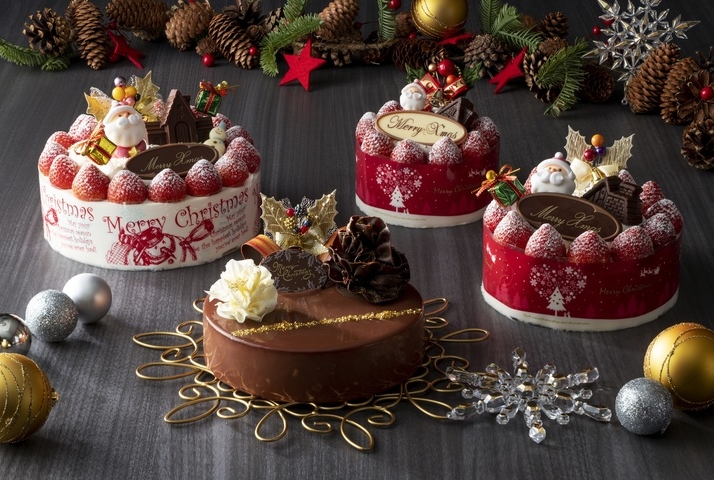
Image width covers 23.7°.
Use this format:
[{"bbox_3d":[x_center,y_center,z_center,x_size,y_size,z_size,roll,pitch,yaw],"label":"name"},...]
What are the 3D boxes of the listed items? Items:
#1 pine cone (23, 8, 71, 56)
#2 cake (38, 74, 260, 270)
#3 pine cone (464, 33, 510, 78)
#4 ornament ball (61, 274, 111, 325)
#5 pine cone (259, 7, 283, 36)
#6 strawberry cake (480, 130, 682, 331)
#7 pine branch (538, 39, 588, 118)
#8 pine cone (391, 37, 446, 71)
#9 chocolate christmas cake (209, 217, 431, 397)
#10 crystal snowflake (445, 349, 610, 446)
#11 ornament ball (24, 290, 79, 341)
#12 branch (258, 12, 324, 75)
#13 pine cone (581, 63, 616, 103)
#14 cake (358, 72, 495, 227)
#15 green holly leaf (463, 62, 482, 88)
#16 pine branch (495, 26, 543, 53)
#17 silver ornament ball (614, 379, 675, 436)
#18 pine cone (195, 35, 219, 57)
[{"bbox_3d":[-0.323,-0.217,1.775,0.048,0.045,0.048,-1,26,0],"label":"pine cone"},{"bbox_3d":[-0.173,-0.071,1.395,0.183,0.123,0.183,-7,27,-13],"label":"cake"},{"bbox_3d":[0.142,-0.203,1.868,0.051,0.046,0.050,0,23,0],"label":"pine cone"},{"bbox_3d":[-0.200,0.043,1.260,0.037,0.037,0.037,-1,26,0],"label":"ornament ball"},{"bbox_3d":[-0.095,-0.254,1.977,0.040,0.037,0.038,0,23,0],"label":"pine cone"},{"bbox_3d":[0.175,-0.017,1.324,0.155,0.122,0.155,1,23,4],"label":"strawberry cake"},{"bbox_3d":[0.200,-0.158,1.649,0.050,0.043,0.064,-1,26,0],"label":"pine branch"},{"bbox_3d":[0.068,-0.208,1.891,0.060,0.038,0.040,0,23,0],"label":"pine cone"},{"bbox_3d":[-0.031,0.037,1.216,0.157,0.097,0.157,0,23,0],"label":"chocolate christmas cake"},{"bbox_3d":[0.115,0.104,1.154,0.108,0.016,0.120,-1,26,0],"label":"crystal snowflake"},{"bbox_3d":[-0.225,0.056,1.257,0.039,0.039,0.039,0,23,0],"label":"ornament ball"},{"bbox_3d":[-0.069,-0.200,1.750,0.061,0.039,0.066,-1,26,0],"label":"branch"},{"bbox_3d":[0.255,-0.169,1.800,0.037,0.036,0.044,0,23,0],"label":"pine cone"},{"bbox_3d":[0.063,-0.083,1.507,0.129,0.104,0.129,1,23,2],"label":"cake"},{"bbox_3d":[0.097,-0.140,1.433,0.018,0.021,0.012,-1,26,0],"label":"green holly leaf"},{"bbox_3d":[0.166,-0.206,1.745,0.045,0.016,0.031,-1,26,0],"label":"pine branch"},{"bbox_3d":[0.189,0.109,1.117,0.038,0.038,0.038,0,26,0],"label":"silver ornament ball"},{"bbox_3d":[-0.156,-0.203,1.770,0.026,0.022,0.026,-1,26,0],"label":"pine cone"}]

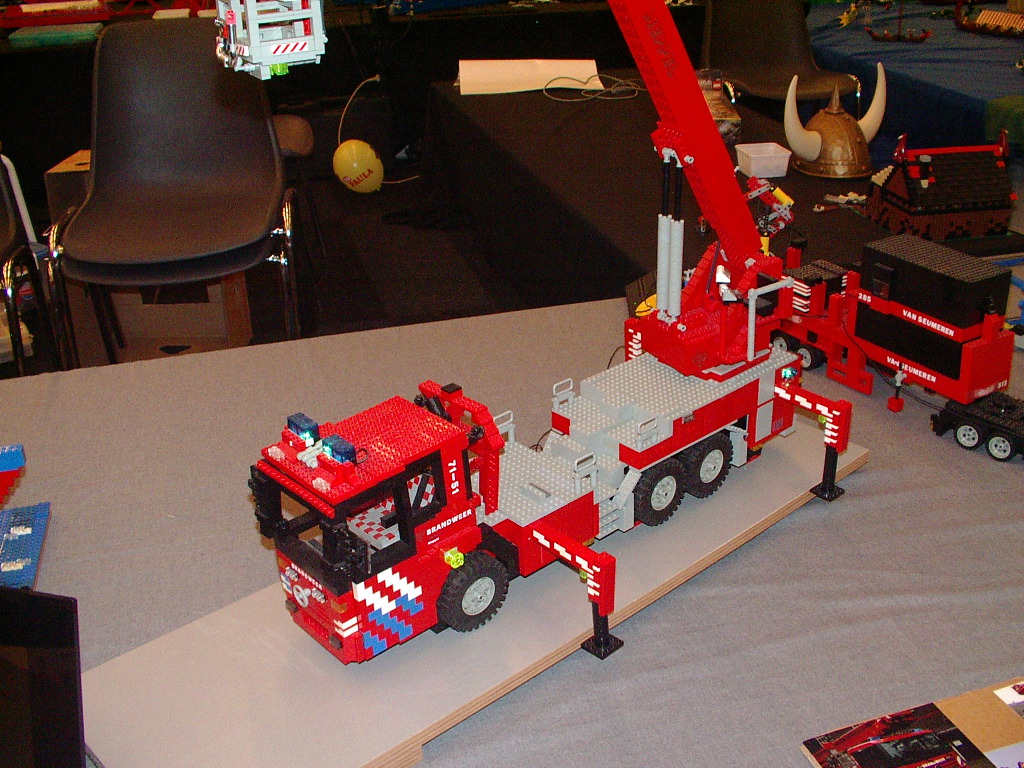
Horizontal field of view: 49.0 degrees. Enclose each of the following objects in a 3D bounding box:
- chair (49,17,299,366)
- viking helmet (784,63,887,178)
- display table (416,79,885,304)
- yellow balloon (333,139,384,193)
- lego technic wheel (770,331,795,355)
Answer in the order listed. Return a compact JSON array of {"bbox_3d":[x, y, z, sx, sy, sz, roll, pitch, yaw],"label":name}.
[{"bbox_3d":[-0.775,-0.372,2.640,0.530,0.850,0.570,-6,27,-9],"label":"chair"},{"bbox_3d":[0.775,-0.636,2.697,0.318,0.238,0.205,-15,29,-25],"label":"viking helmet"},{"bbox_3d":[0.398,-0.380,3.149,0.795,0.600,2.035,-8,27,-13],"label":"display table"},{"bbox_3d":[-0.649,-0.920,4.738,0.200,0.249,0.200,-38,33,1],"label":"yellow balloon"},{"bbox_3d":[0.432,-0.062,1.777,0.022,0.043,0.043,-16,30,-27],"label":"lego technic wheel"}]

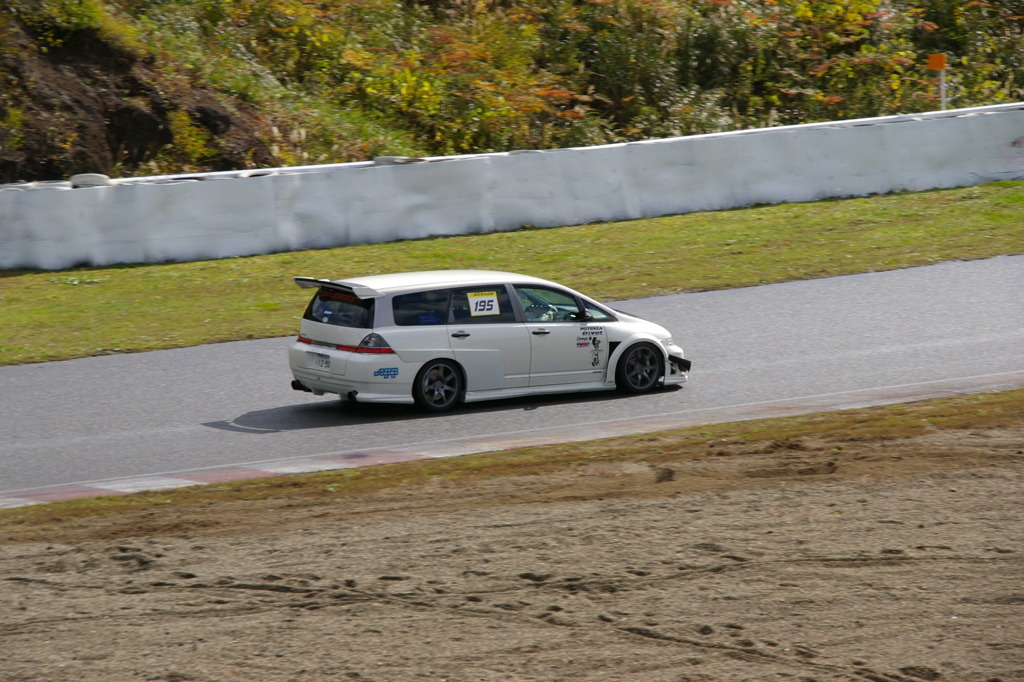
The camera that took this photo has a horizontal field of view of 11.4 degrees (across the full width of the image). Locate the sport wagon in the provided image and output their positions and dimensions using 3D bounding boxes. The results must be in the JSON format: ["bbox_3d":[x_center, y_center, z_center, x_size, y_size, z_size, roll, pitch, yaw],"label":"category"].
[{"bbox_3d":[-0.208,-0.107,57.401,4.800,1.470,1.830,-5,8,-37],"label":"sport wagon"}]

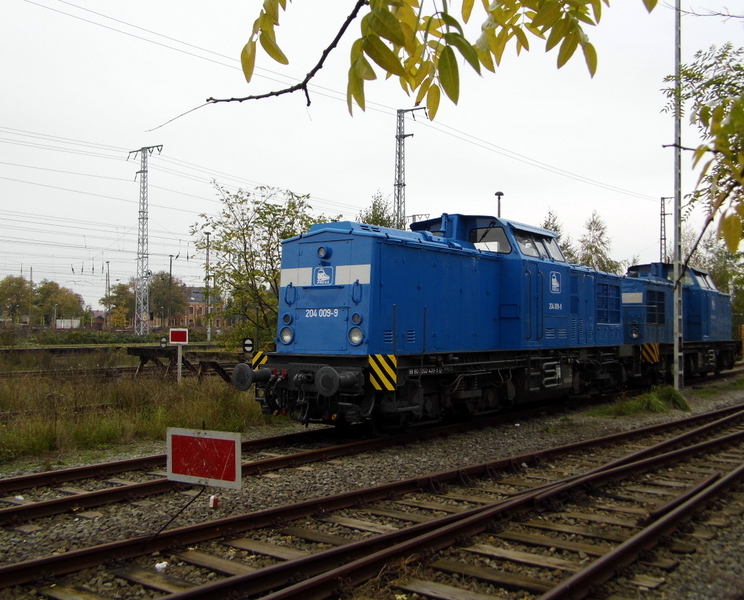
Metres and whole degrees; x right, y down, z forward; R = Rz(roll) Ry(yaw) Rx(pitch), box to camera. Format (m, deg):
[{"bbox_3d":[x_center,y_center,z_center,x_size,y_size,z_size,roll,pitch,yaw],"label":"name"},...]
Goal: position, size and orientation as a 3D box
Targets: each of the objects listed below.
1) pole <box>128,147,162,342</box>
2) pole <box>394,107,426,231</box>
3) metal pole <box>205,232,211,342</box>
[{"bbox_3d":[-19.566,-4.590,67.546,4.629,17.148,0.850,-2,-3,37],"label":"pole"},{"bbox_3d":[2.777,-4.950,55.592,2.527,17.476,0.900,-2,-3,37],"label":"pole"},{"bbox_3d":[-13.995,-1.073,66.808,0.480,9.287,0.480,-2,-3,37],"label":"metal pole"}]

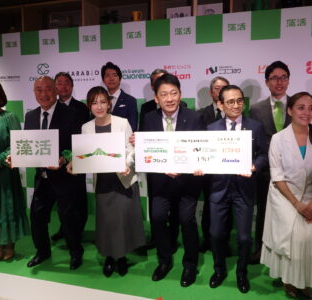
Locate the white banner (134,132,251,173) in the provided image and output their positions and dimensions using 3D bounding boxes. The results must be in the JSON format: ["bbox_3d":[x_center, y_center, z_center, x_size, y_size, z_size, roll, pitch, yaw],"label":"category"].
[{"bbox_3d":[0.240,0.018,2.463,0.850,0.300,0.015,0,3,21],"label":"white banner"}]

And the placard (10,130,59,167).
[{"bbox_3d":[-0.969,-0.010,2.772,0.420,0.297,0.012,-1,-1,11],"label":"placard"}]

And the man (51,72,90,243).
[{"bbox_3d":[-0.927,0.074,3.603,0.510,1.733,0.330,1,6,10],"label":"man"}]

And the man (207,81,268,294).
[{"bbox_3d":[0.620,0.284,2.600,0.500,1.520,0.420,2,6,17],"label":"man"}]

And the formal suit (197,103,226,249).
[{"bbox_3d":[0.617,0.238,3.302,0.490,1.391,0.280,2,6,15],"label":"formal suit"}]

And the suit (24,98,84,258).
[{"bbox_3d":[-0.854,0.268,3.003,0.540,1.366,0.400,1,6,8],"label":"suit"}]

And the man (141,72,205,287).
[{"bbox_3d":[0.134,0.226,2.711,0.520,1.610,0.430,2,6,18],"label":"man"}]

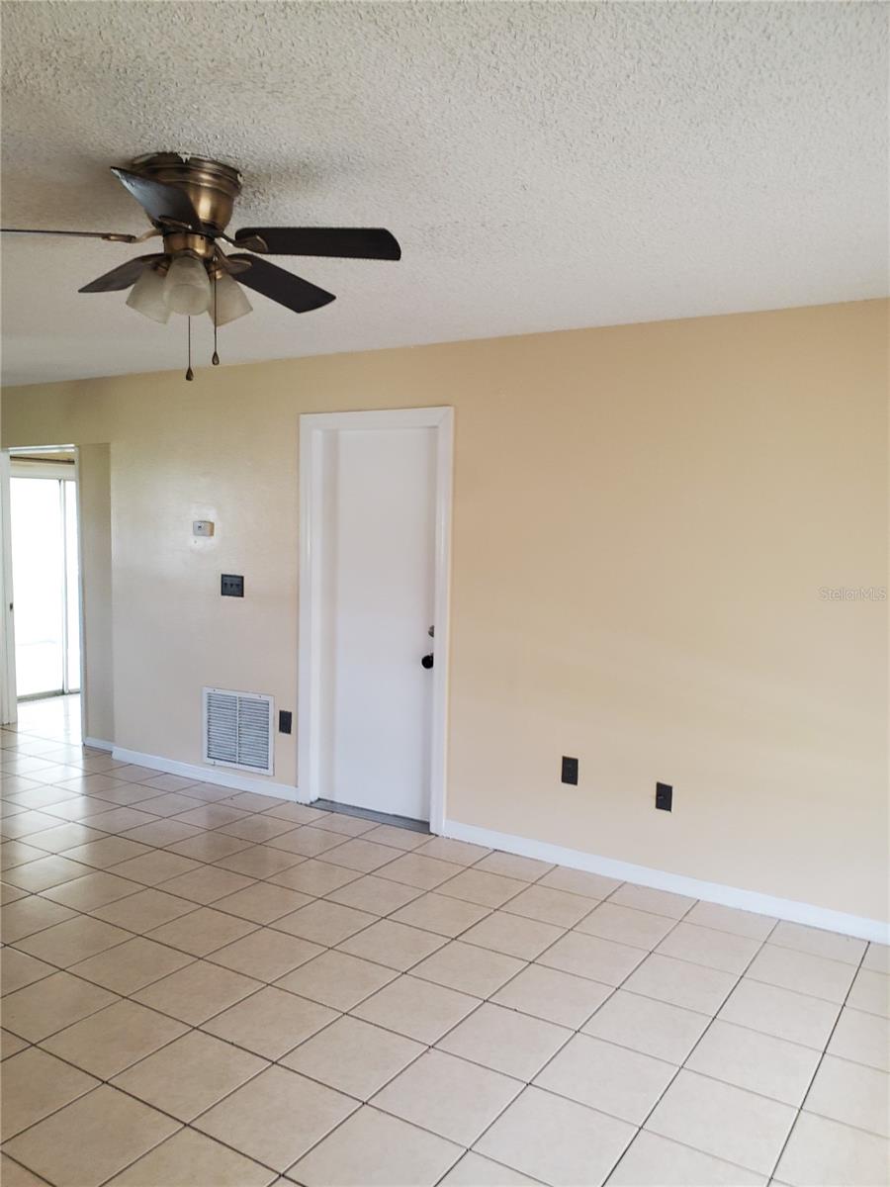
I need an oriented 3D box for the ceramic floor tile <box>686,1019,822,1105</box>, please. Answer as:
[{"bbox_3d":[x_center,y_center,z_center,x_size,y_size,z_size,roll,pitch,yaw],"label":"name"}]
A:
[{"bbox_3d":[0.895,1.355,2.581,0.319,0.010,0.319,3,4,32],"label":"ceramic floor tile"}]

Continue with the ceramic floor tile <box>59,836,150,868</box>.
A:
[{"bbox_3d":[-1.599,1.231,4.227,0.323,0.010,0.323,4,6,33],"label":"ceramic floor tile"}]

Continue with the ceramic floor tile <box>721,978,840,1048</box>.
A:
[{"bbox_3d":[1.106,1.385,2.940,0.323,0.010,0.323,4,6,33],"label":"ceramic floor tile"}]

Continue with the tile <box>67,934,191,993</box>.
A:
[{"bbox_3d":[-1.089,1.297,3.110,0.322,0.010,0.322,4,4,32],"label":"tile"}]

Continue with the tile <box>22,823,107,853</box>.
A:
[{"bbox_3d":[-1.879,1.212,4.399,0.323,0.010,0.323,4,6,33],"label":"tile"}]

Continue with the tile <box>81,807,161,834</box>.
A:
[{"bbox_3d":[-1.686,1.185,4.632,0.322,0.010,0.322,4,4,32],"label":"tile"}]

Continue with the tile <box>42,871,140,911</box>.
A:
[{"bbox_3d":[-1.455,1.240,3.700,0.319,0.010,0.319,3,4,32],"label":"tile"}]

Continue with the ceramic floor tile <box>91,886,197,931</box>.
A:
[{"bbox_3d":[-1.215,1.288,3.616,0.323,0.010,0.323,4,6,33],"label":"ceramic floor tile"}]

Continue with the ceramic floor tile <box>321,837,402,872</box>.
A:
[{"bbox_3d":[-0.389,1.231,4.178,0.319,0.010,0.319,3,4,32],"label":"ceramic floor tile"}]

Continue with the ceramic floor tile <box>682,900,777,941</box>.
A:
[{"bbox_3d":[1.154,1.323,3.596,0.321,0.010,0.248,3,4,33],"label":"ceramic floor tile"}]

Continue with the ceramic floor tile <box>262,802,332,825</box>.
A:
[{"bbox_3d":[-0.799,1.196,4.829,0.323,0.010,0.264,4,6,33],"label":"ceramic floor tile"}]

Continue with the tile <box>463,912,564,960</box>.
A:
[{"bbox_3d":[0.264,1.327,3.458,0.323,0.010,0.323,4,6,33],"label":"tile"}]

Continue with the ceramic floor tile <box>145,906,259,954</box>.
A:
[{"bbox_3d":[-0.929,1.299,3.422,0.320,0.010,0.320,4,5,31],"label":"ceramic floor tile"}]

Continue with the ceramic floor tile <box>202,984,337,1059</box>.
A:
[{"bbox_3d":[-0.551,1.365,2.832,0.323,0.010,0.323,4,6,33],"label":"ceramic floor tile"}]

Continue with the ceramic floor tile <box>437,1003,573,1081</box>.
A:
[{"bbox_3d":[0.184,1.352,2.690,0.322,0.010,0.322,4,4,32],"label":"ceramic floor tile"}]

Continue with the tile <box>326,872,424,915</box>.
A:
[{"bbox_3d":[-0.291,1.280,3.775,0.321,0.010,0.321,3,4,33],"label":"tile"}]

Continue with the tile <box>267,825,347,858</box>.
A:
[{"bbox_3d":[-0.670,1.233,4.412,0.321,0.010,0.321,3,4,33],"label":"tile"}]

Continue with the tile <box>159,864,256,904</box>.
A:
[{"bbox_3d":[-1.031,1.262,3.858,0.320,0.010,0.320,4,5,31],"label":"tile"}]

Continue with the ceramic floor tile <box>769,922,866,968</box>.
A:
[{"bbox_3d":[1.417,1.331,3.399,0.322,0.010,0.266,4,4,32],"label":"ceramic floor tile"}]

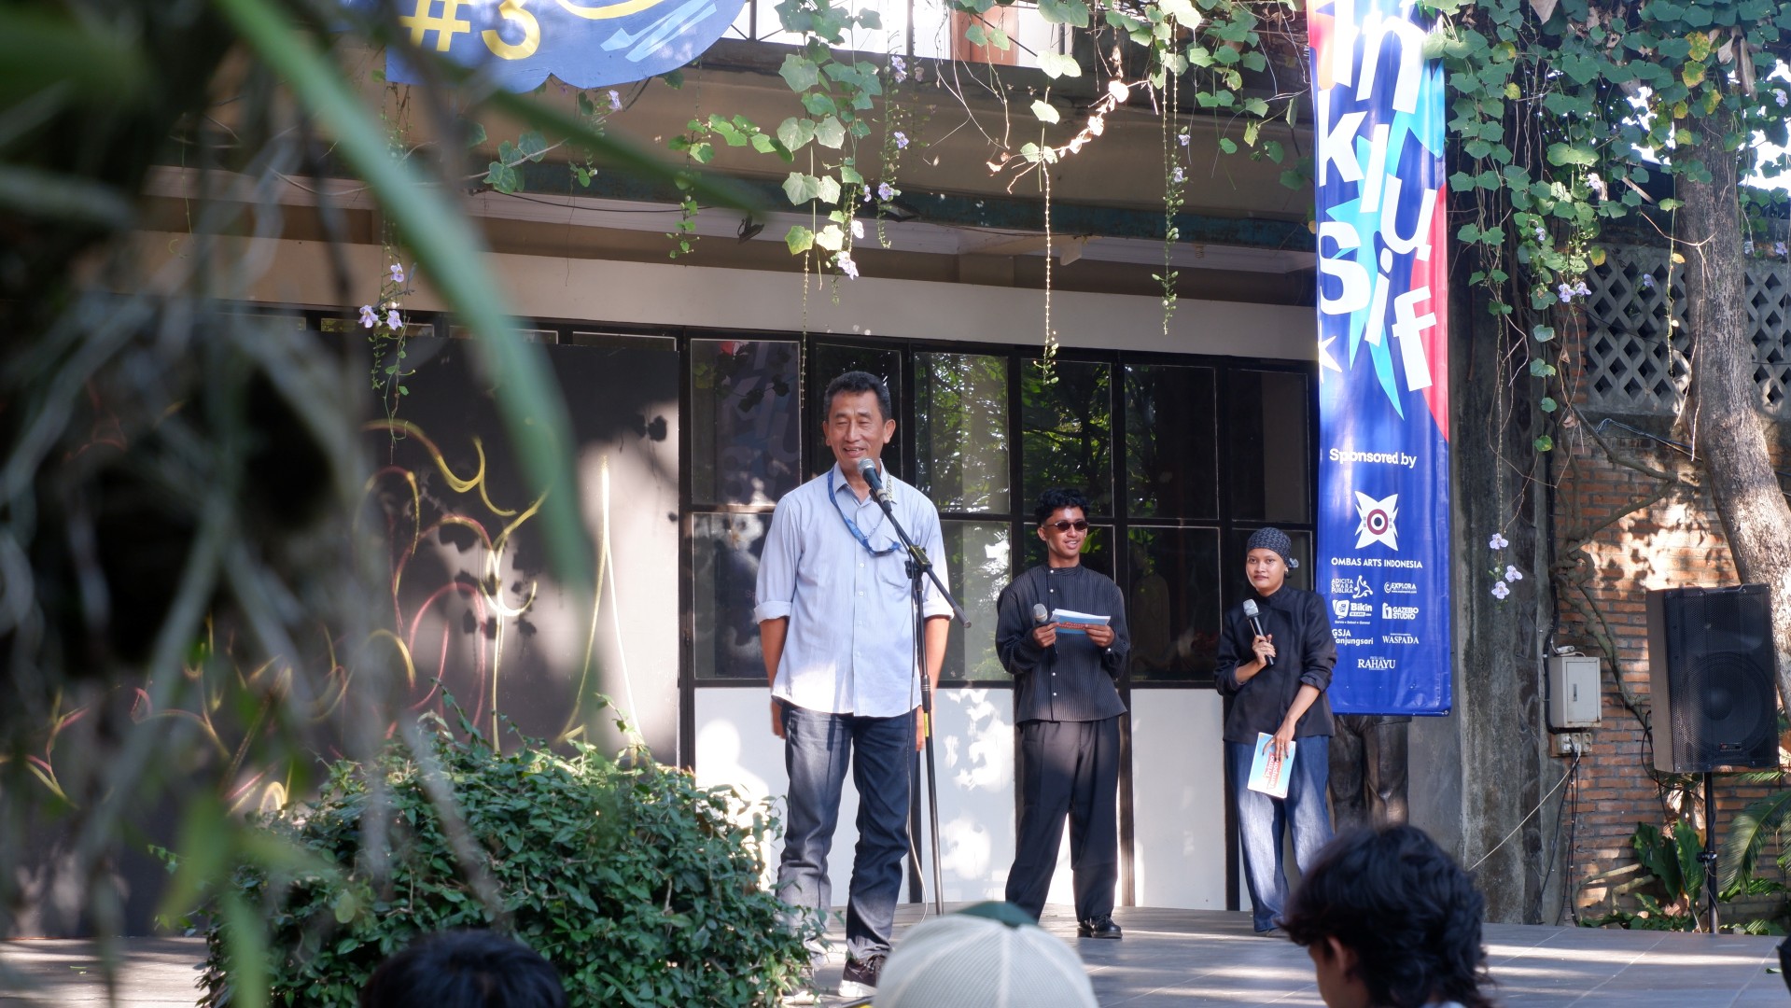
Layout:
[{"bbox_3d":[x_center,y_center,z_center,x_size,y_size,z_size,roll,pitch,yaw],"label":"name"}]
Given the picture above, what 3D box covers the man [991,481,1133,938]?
[{"bbox_3d":[0.631,0.799,12.300,0.510,1.710,0.380,0,-5,-10],"label":"man"}]

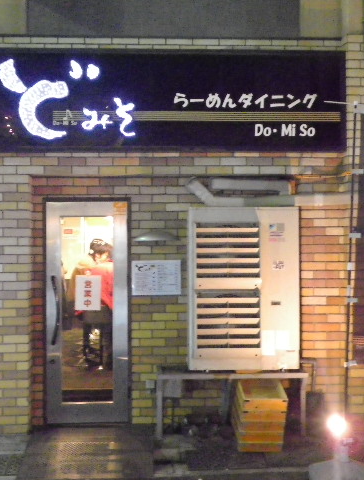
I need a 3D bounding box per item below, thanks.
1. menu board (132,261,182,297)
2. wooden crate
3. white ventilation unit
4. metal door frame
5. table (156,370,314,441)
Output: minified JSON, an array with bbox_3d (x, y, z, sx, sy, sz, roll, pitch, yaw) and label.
[{"bbox_3d":[-0.222,0.338,6.400,0.438,0.312,0.020,0,0,-2],"label":"menu board"},{"bbox_3d":[0.637,1.435,5.880,0.365,0.410,0.660,0,0,1],"label":"wooden crate"},{"bbox_3d":[0.504,0.403,6.040,0.900,1.335,0.340,0,0,-2],"label":"white ventilation unit"},{"bbox_3d":[-0.850,0.645,6.410,0.750,1.985,0.070,0,0,-2],"label":"metal door frame"},{"bbox_3d":[0.407,1.355,6.060,1.240,0.540,0.400,0,0,-2],"label":"table"}]

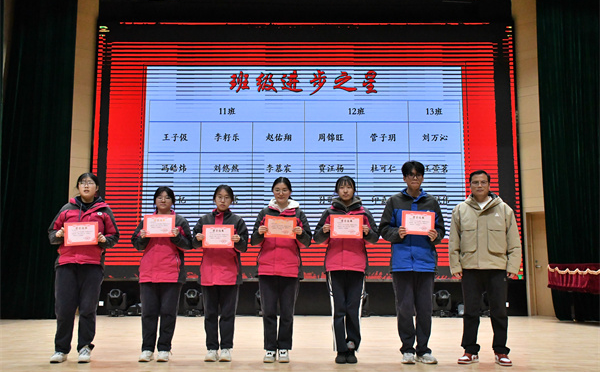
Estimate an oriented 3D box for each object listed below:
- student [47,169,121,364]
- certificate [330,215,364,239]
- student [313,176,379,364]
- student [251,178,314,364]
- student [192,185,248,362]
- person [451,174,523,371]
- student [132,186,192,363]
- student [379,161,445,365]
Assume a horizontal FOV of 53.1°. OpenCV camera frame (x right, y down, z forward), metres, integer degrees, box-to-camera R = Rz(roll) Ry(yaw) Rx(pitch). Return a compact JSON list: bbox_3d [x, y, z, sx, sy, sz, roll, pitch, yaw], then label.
[{"bbox_3d":[-1.957,0.710,5.410,0.644,1.691,0.420,1,-8,-7],"label":"student"},{"bbox_3d":[0.410,0.356,5.243,0.287,0.205,0.010,0,-8,0],"label":"certificate"},{"bbox_3d":[0.425,0.724,5.382,0.595,1.655,0.420,0,-8,3],"label":"student"},{"bbox_3d":[-0.164,0.730,5.416,0.555,1.653,0.420,0,-8,0],"label":"student"},{"bbox_3d":[-0.725,0.769,5.442,0.508,1.582,0.420,0,-8,0],"label":"student"},{"bbox_3d":[1.669,0.699,5.363,0.648,1.699,0.340,-2,-9,15],"label":"person"},{"bbox_3d":[-1.256,0.776,5.441,0.563,1.569,0.420,0,-8,0],"label":"student"},{"bbox_3d":[1.012,0.650,5.384,0.590,1.801,0.420,-2,-8,11],"label":"student"}]

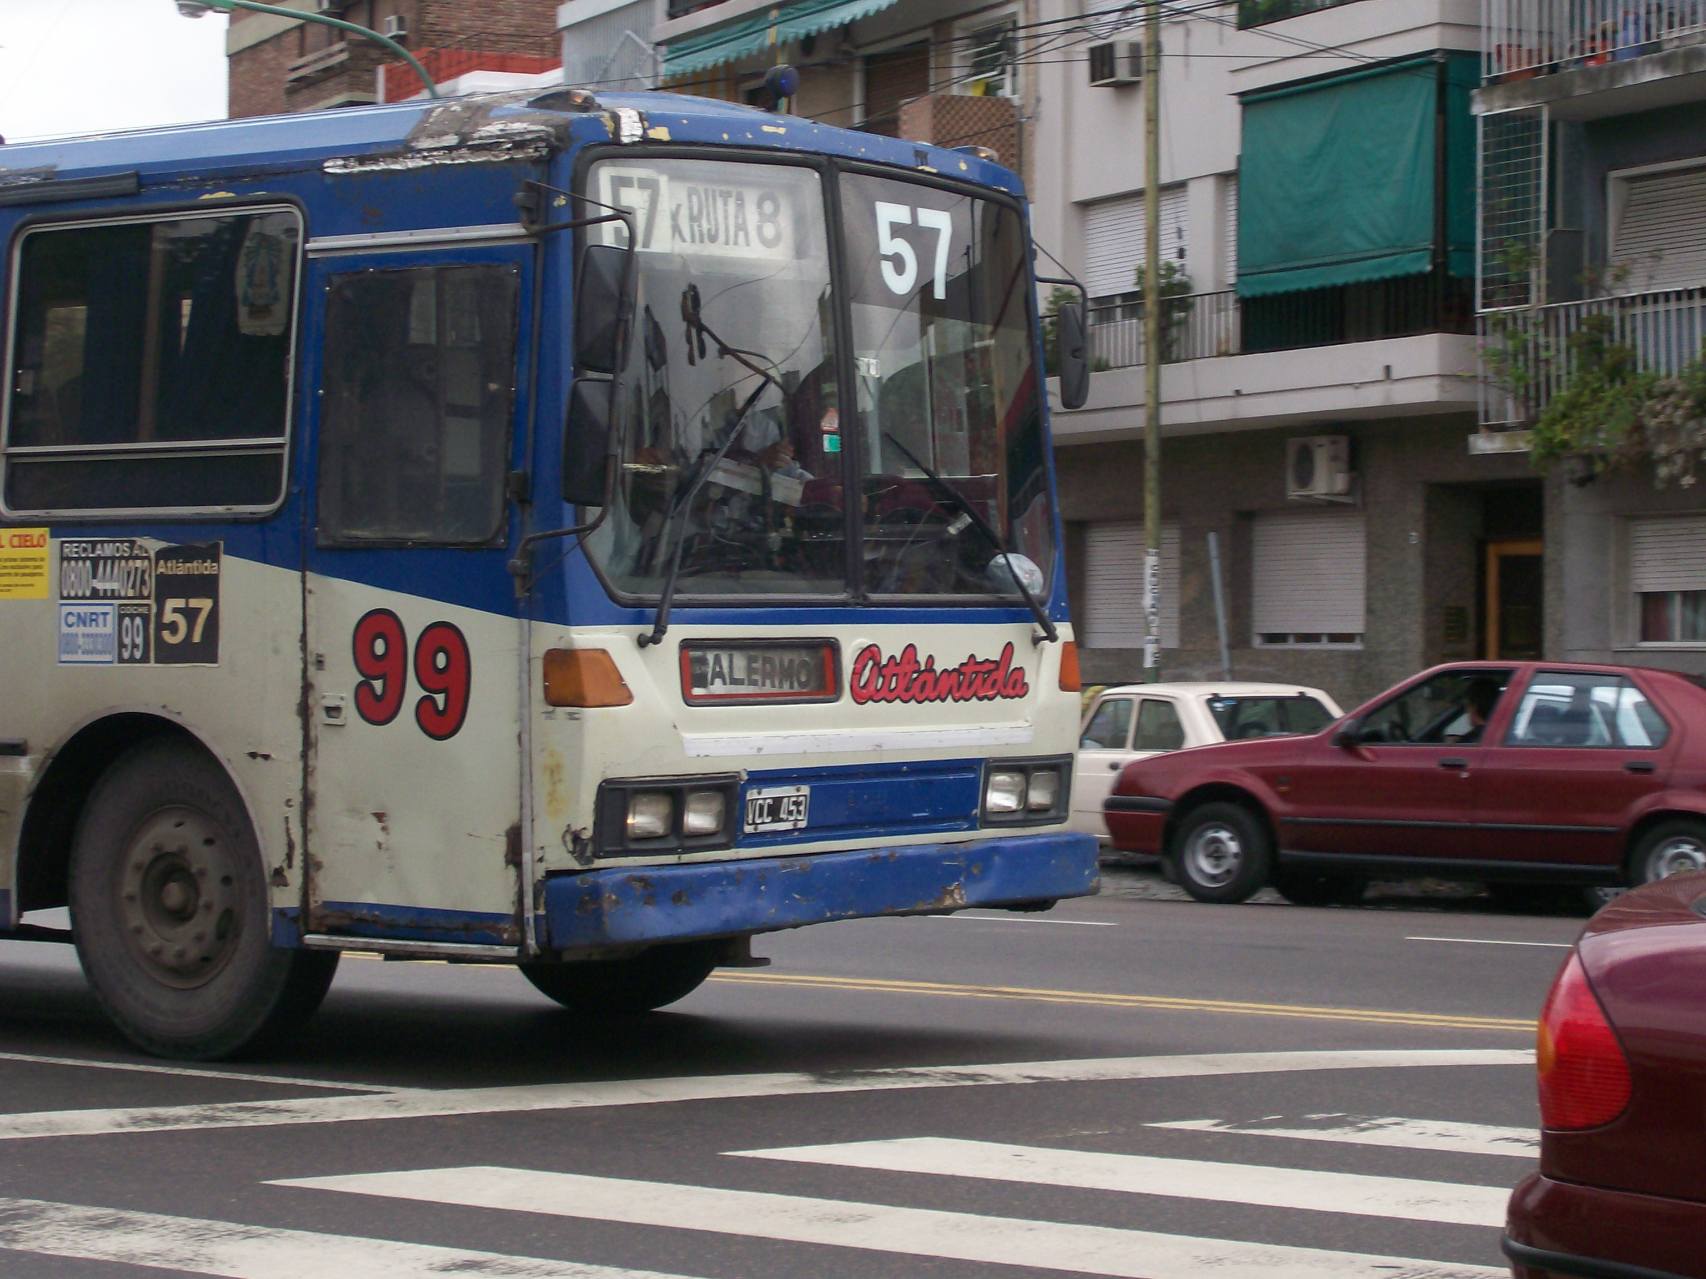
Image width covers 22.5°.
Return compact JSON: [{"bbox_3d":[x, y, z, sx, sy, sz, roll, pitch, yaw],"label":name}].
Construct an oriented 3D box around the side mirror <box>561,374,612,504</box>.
[{"bbox_3d":[-0.739,-0.551,11.980,0.160,0.350,0.075,4,0,-24],"label":"side mirror"}]

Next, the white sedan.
[{"bbox_3d":[2.700,1.030,32.500,1.630,1.420,4.300,0,0,-26],"label":"white sedan"}]

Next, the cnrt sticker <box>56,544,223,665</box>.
[{"bbox_3d":[-2.247,-0.115,13.500,0.765,0.390,0.010,0,0,39],"label":"cnrt sticker"}]

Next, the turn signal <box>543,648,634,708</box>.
[{"bbox_3d":[-0.780,0.112,12.480,0.140,0.170,0.240,0,0,39],"label":"turn signal"}]

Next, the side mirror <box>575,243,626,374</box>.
[{"bbox_3d":[-0.699,-0.927,12.000,0.160,0.350,0.075,4,0,-24],"label":"side mirror"}]

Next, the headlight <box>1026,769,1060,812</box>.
[{"bbox_3d":[0.617,0.498,14.130,0.060,0.135,0.170,0,0,39],"label":"headlight"}]

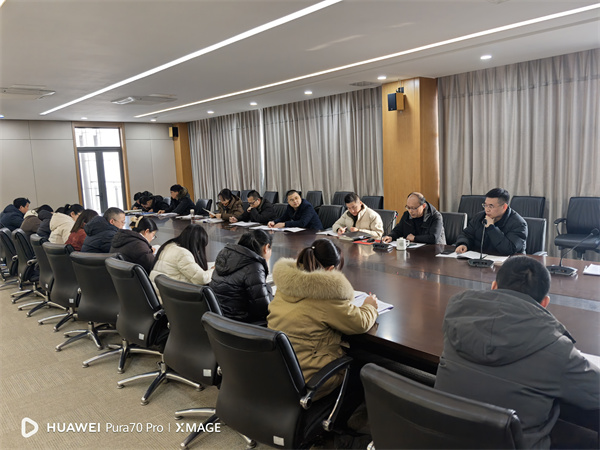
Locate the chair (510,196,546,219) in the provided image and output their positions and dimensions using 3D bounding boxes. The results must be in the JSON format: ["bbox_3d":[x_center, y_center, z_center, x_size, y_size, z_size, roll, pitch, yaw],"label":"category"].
[{"bbox_3d":[3.020,0.124,6.364,0.630,0.955,0.620,-10,11,-44],"label":"chair"}]

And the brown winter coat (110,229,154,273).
[{"bbox_3d":[-1.406,0.336,3.967,0.470,0.590,0.450,3,10,37],"label":"brown winter coat"}]

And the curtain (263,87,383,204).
[{"bbox_3d":[0.470,-1.270,10.364,0.200,2.930,3.650,-9,10,-42],"label":"curtain"}]

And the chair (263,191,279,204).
[{"bbox_3d":[-0.756,-0.204,10.044,0.630,0.955,0.620,-10,11,-44],"label":"chair"}]

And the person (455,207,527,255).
[{"bbox_3d":[1.838,0.308,4.454,0.850,1.300,0.620,-9,10,-39],"label":"person"}]

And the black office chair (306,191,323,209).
[{"bbox_3d":[0.151,-0.212,10.083,0.610,0.960,0.660,4,10,41],"label":"black office chair"}]

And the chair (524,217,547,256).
[{"bbox_3d":[2.079,0.424,4.649,0.660,0.960,0.610,-9,10,-42],"label":"chair"}]

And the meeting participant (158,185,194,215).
[{"bbox_3d":[-2.204,-0.106,8.844,0.800,1.270,0.570,-7,9,-32],"label":"meeting participant"}]

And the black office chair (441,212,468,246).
[{"bbox_3d":[1.496,0.381,5.266,0.640,0.970,0.580,-9,10,-42],"label":"black office chair"}]

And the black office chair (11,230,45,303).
[{"bbox_3d":[-3.097,0.509,5.622,0.630,0.955,0.620,-10,11,-44],"label":"black office chair"}]

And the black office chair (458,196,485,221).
[{"bbox_3d":[2.631,0.058,7.287,0.650,0.970,0.620,-9,10,-42],"label":"black office chair"}]

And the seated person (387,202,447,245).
[{"bbox_3d":[1.248,0.277,5.042,0.820,1.220,0.600,-9,10,-39],"label":"seated person"}]

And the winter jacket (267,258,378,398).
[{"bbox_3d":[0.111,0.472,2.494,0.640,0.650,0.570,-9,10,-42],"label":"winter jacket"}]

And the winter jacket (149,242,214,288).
[{"bbox_3d":[-0.864,0.397,3.538,0.620,0.600,0.540,-9,10,-42],"label":"winter jacket"}]

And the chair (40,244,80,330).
[{"bbox_3d":[-2.081,0.613,4.514,0.620,0.955,0.630,3,10,35],"label":"chair"}]

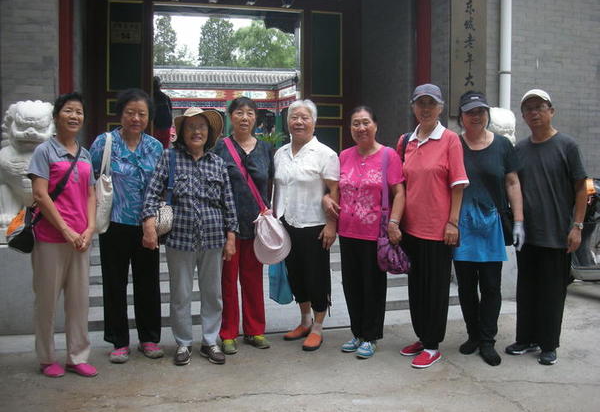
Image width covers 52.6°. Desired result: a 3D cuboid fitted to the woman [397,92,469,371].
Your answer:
[{"bbox_3d":[0.792,0.107,3.626,0.450,1.654,0.360,2,6,21],"label":"woman"}]

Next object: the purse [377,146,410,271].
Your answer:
[{"bbox_3d":[0.573,0.031,3.716,0.200,0.775,0.180,1,5,12],"label":"purse"}]

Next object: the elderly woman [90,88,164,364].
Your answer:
[{"bbox_3d":[-1.030,0.116,3.645,0.460,1.633,0.330,-1,5,-14],"label":"elderly woman"}]

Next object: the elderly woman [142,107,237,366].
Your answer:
[{"bbox_3d":[-0.655,0.181,3.597,0.530,1.513,0.340,-1,5,-8],"label":"elderly woman"}]

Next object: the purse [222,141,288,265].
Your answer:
[{"bbox_3d":[-0.273,-0.031,3.801,0.410,0.791,0.220,0,5,0],"label":"purse"}]

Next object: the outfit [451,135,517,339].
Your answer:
[{"bbox_3d":[1.110,0.202,3.689,0.440,1.276,0.290,1,5,14],"label":"outfit"}]

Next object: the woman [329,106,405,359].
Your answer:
[{"bbox_3d":[0.411,0.157,3.807,0.440,1.548,0.310,1,5,13],"label":"woman"}]

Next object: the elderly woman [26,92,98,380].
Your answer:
[{"bbox_3d":[-1.333,0.160,3.412,0.410,1.588,0.340,-2,6,-19],"label":"elderly woman"}]

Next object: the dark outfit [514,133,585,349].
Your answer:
[{"bbox_3d":[1.528,0.234,3.716,0.430,1.359,0.270,3,5,26],"label":"dark outfit"}]

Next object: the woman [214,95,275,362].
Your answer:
[{"bbox_3d":[-0.348,0.119,3.834,0.430,1.591,0.310,-1,5,-6],"label":"woman"}]

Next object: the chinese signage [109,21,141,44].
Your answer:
[{"bbox_3d":[-1.878,-1.875,6.567,0.320,0.235,0.025,-1,5,-12],"label":"chinese signage"}]

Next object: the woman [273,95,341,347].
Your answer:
[{"bbox_3d":[0.036,0.119,3.942,0.430,1.598,0.310,2,5,18],"label":"woman"}]

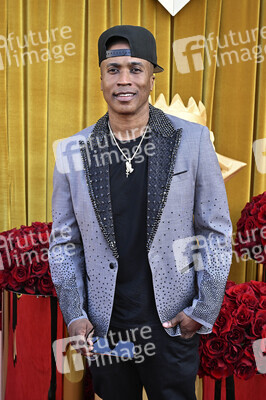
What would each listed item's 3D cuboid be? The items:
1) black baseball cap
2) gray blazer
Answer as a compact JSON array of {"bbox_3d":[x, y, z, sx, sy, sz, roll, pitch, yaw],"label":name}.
[{"bbox_3d":[-0.001,-0.463,2.033,0.178,0.126,0.272,-2,-1,24],"label":"black baseball cap"},{"bbox_3d":[0.023,0.060,2.020,0.555,0.700,0.290,0,8,7],"label":"gray blazer"}]

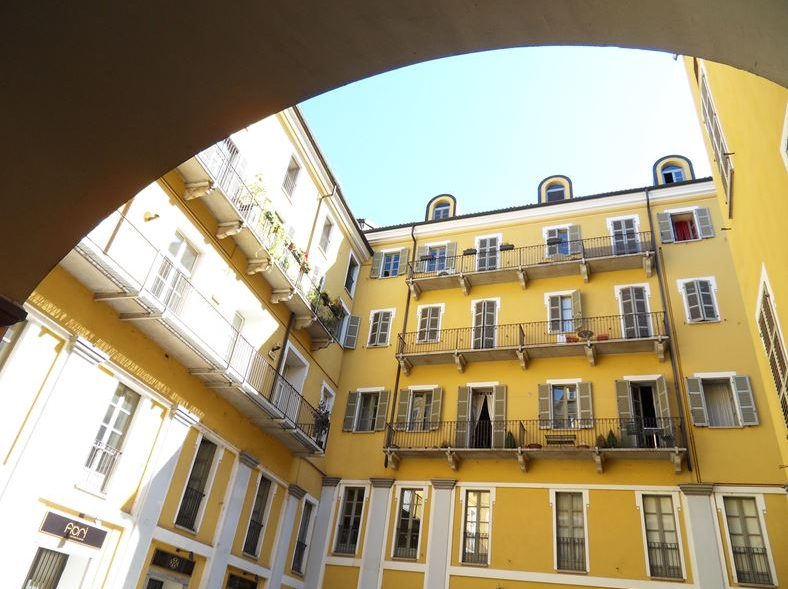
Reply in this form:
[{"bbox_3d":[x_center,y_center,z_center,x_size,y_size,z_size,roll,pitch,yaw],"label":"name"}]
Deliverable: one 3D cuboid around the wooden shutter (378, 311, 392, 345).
[{"bbox_3d":[-0.397,1.493,24.102,0.440,1.660,0.050,0,-34,13],"label":"wooden shutter"}]

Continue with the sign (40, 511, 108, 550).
[{"bbox_3d":[-6.191,4.662,10.712,0.080,0.355,1.570,-4,-35,18],"label":"sign"}]

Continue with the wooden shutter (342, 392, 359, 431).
[{"bbox_3d":[-1.847,5.136,23.953,0.480,1.833,0.050,-6,-35,21],"label":"wooden shutter"}]

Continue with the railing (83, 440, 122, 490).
[{"bbox_3d":[-6.332,3.723,11.838,0.070,0.950,0.860,-2,-34,17],"label":"railing"}]

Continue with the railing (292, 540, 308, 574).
[{"bbox_3d":[-3.250,9.160,19.017,0.060,1.000,0.780,-4,-35,18],"label":"railing"}]

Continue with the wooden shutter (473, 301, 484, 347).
[{"bbox_3d":[3.525,1.325,22.716,0.412,2.421,0.060,-18,-43,33],"label":"wooden shutter"}]

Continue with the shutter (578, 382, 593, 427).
[{"bbox_3d":[6.785,3.896,19.298,0.427,1.739,0.060,-8,-38,23],"label":"shutter"}]

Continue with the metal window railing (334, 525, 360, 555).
[{"bbox_3d":[-1.781,9.242,20.565,0.896,1.036,0.060,-6,-35,22],"label":"metal window railing"}]

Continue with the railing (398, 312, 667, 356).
[{"bbox_3d":[4.992,1.770,20.892,10.051,1.022,0.780,-6,-36,21],"label":"railing"}]

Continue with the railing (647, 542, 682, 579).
[{"bbox_3d":[8.370,8.206,16.847,0.903,0.964,0.060,-6,-34,22],"label":"railing"}]

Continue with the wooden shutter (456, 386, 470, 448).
[{"bbox_3d":[2.705,4.845,21.507,0.453,2.565,0.050,-4,-34,19],"label":"wooden shutter"}]

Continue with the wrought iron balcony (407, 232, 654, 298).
[{"bbox_3d":[5.490,-1.075,23.286,10.231,1.658,0.760,-6,-37,20],"label":"wrought iron balcony"}]

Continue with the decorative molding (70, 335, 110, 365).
[{"bbox_3d":[-6.744,1.306,12.075,0.200,0.324,1.004,-3,-34,17],"label":"decorative molding"}]

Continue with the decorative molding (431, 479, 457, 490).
[{"bbox_3d":[1.933,7.258,20.788,1.025,0.318,0.200,-6,-35,22],"label":"decorative molding"}]

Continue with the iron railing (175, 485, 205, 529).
[{"bbox_3d":[-5.168,5.479,13.915,0.060,0.940,0.840,-4,-35,18],"label":"iron railing"}]

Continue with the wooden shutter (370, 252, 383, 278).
[{"bbox_3d":[-0.879,-1.517,28.248,0.470,1.597,0.050,-6,-35,21],"label":"wooden shutter"}]

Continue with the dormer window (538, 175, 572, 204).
[{"bbox_3d":[8.052,-4.709,26.982,1.520,2.080,1.200,-6,-35,22],"label":"dormer window"}]

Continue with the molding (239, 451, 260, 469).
[{"bbox_3d":[-4.538,5.223,17.181,0.250,0.310,1.000,-2,-34,17],"label":"molding"}]

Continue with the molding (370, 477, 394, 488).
[{"bbox_3d":[-0.393,6.968,20.094,0.994,0.293,0.250,-6,-37,20],"label":"molding"}]

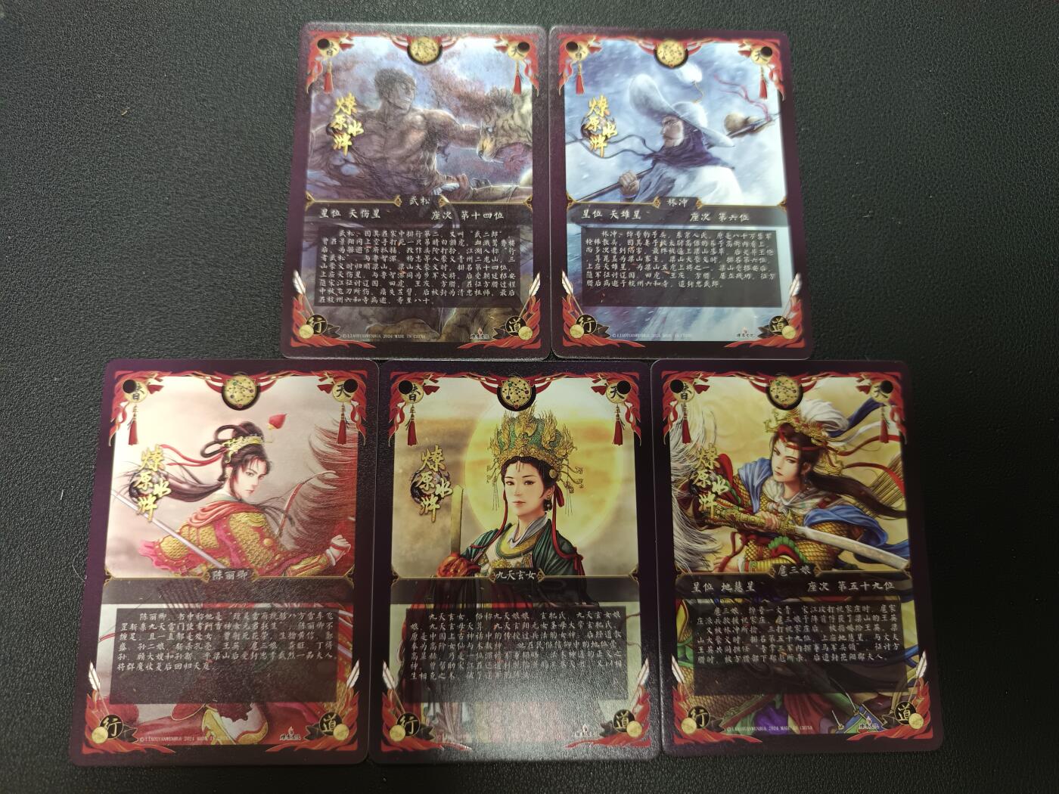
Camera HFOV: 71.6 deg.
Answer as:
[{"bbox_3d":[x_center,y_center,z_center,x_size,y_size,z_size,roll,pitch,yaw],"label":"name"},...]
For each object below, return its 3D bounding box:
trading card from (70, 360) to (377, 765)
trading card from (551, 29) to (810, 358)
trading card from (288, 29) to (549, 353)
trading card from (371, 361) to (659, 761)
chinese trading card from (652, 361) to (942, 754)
[{"bbox_3d":[-0.066,0.035,0.163,0.063,0.001,0.088,0,80,-2],"label":"trading card"},{"bbox_3d":[0.037,-0.052,0.183,0.063,0.001,0.088,0,80,-2],"label":"trading card"},{"bbox_3d":[-0.027,-0.052,0.181,0.063,0.001,0.088,0,80,-2],"label":"trading card"},{"bbox_3d":[-0.003,0.035,0.166,0.063,0.001,0.088,0,80,-2],"label":"trading card"},{"bbox_3d":[0.060,0.035,0.168,0.063,0.001,0.088,0,80,-2],"label":"chinese trading card"}]

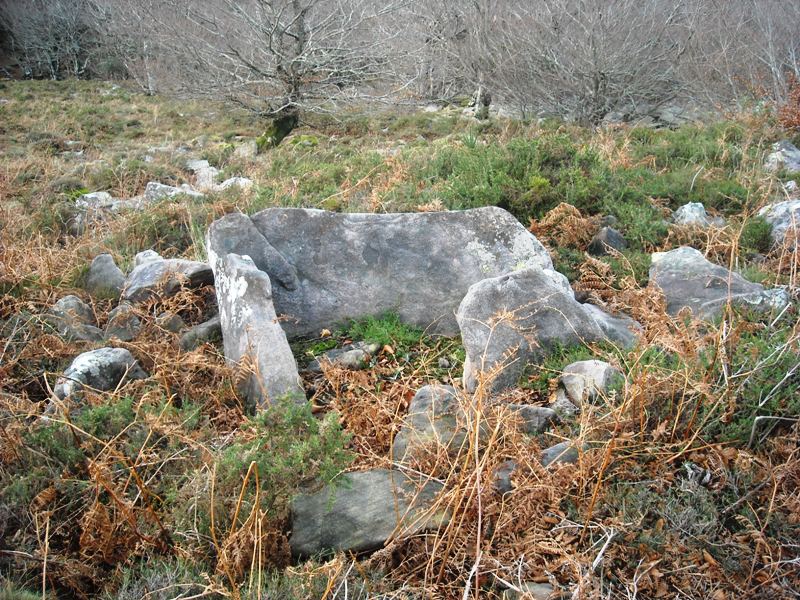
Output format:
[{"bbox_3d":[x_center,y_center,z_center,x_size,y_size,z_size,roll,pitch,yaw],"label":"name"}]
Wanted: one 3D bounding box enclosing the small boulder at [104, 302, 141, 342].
[{"bbox_3d":[-1.628,0.132,4.750,0.173,0.220,0.156,0,15,0],"label":"small boulder"}]

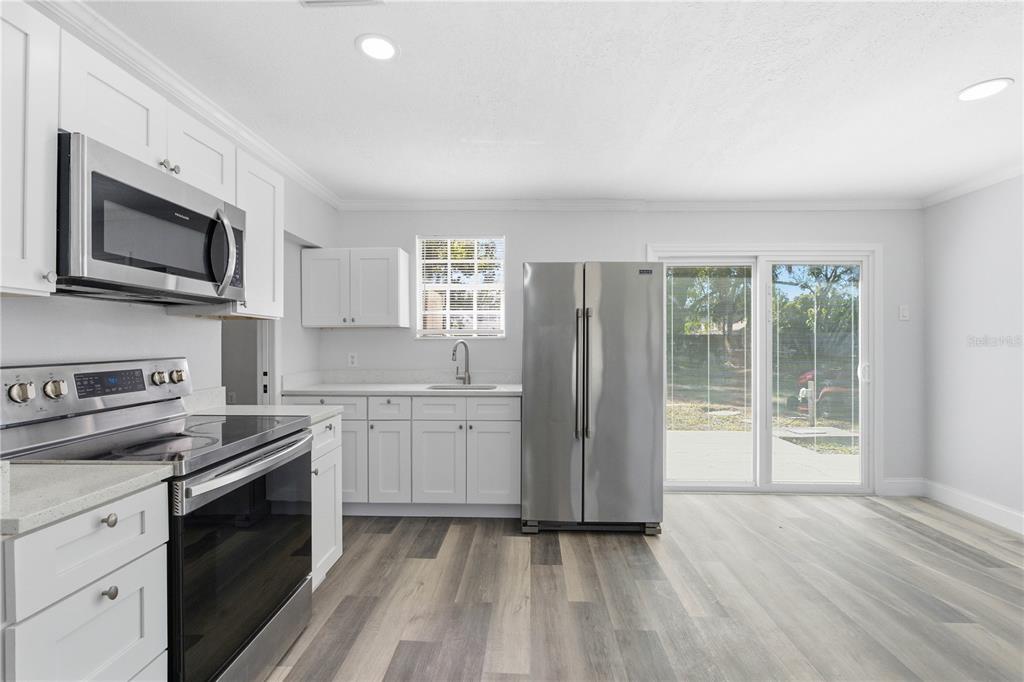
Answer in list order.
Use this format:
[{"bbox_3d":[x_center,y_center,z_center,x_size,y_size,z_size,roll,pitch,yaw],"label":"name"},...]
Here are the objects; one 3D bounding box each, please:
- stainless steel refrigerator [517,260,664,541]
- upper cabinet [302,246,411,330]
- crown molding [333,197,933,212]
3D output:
[{"bbox_3d":[0.536,0.379,3.316,0.910,1.775,0.810,0,0,1],"label":"stainless steel refrigerator"},{"bbox_3d":[-1.244,-0.410,3.685,0.765,0.612,0.325,0,0,1],"label":"upper cabinet"},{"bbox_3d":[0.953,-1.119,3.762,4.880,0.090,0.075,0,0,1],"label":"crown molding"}]

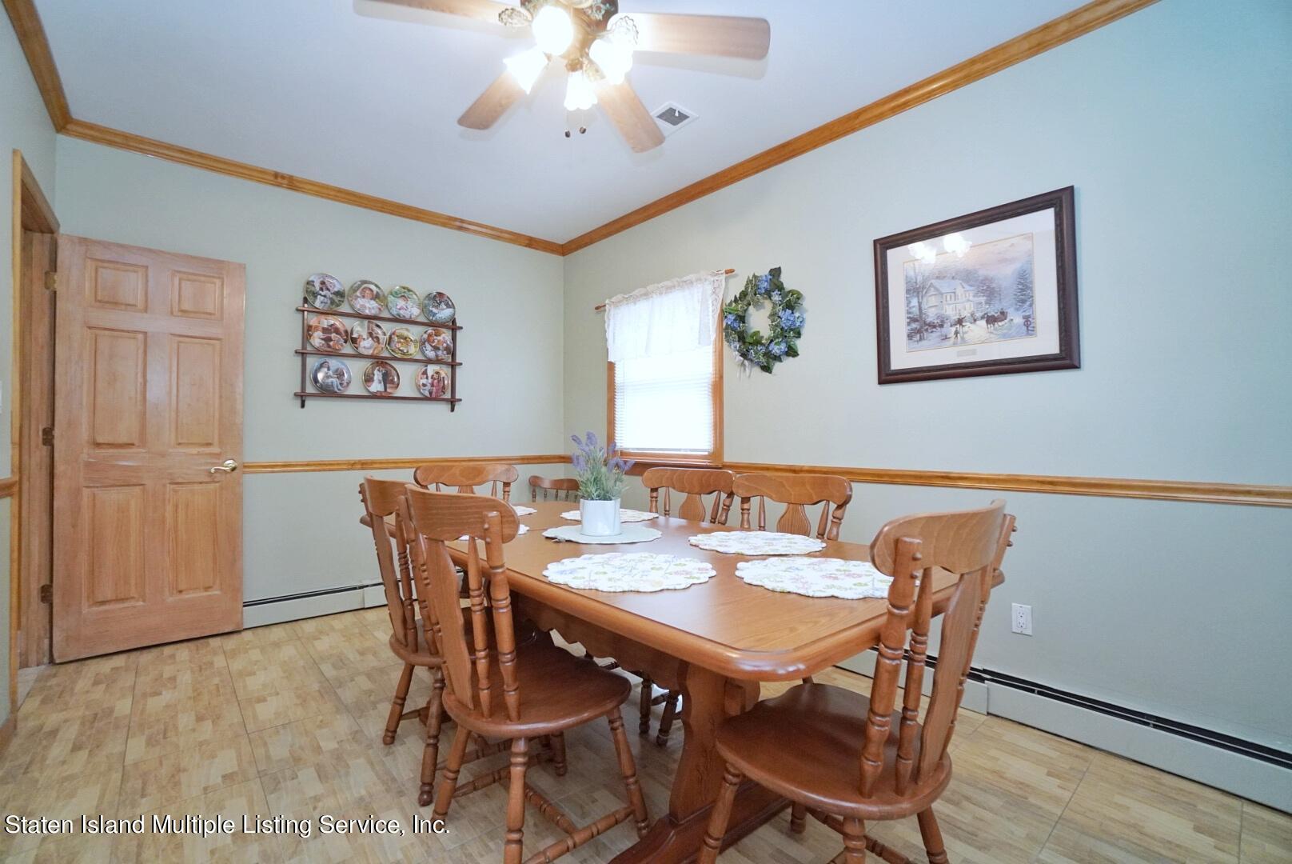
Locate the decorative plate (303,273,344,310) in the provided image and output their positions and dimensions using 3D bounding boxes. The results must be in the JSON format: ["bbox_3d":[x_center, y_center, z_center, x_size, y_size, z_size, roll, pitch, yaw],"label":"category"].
[{"bbox_3d":[-1.937,-0.847,3.261,0.217,0.217,0.030,0,0,-39],"label":"decorative plate"}]

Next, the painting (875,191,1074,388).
[{"bbox_3d":[1.302,-0.556,2.200,0.035,0.655,0.740,0,0,-42],"label":"painting"}]

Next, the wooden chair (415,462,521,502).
[{"bbox_3d":[-0.760,0.628,2.456,0.500,0.945,0.520,0,0,-35],"label":"wooden chair"}]

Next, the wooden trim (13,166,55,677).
[{"bbox_3d":[-2.578,0.045,2.229,0.120,2.110,0.860,0,0,-40],"label":"wooden trim"}]

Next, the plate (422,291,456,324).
[{"bbox_3d":[-1.415,-0.851,3.696,0.217,0.217,0.030,0,0,-39],"label":"plate"}]

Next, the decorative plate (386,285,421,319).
[{"bbox_3d":[-1.589,-0.849,3.551,0.217,0.217,0.030,0,0,-39],"label":"decorative plate"}]

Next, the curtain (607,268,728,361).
[{"bbox_3d":[0.079,-0.725,3.500,0.080,0.440,1.100,0,0,-42],"label":"curtain"}]

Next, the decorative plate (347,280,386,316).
[{"bbox_3d":[-1.762,-0.845,3.407,0.217,0.217,0.030,0,0,-39],"label":"decorative plate"}]

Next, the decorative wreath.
[{"bbox_3d":[0.615,-0.602,2.900,0.110,0.530,0.490,0,0,-42],"label":"decorative wreath"}]

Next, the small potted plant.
[{"bbox_3d":[-0.153,0.174,1.845,0.210,0.345,0.200,0,0,0],"label":"small potted plant"}]

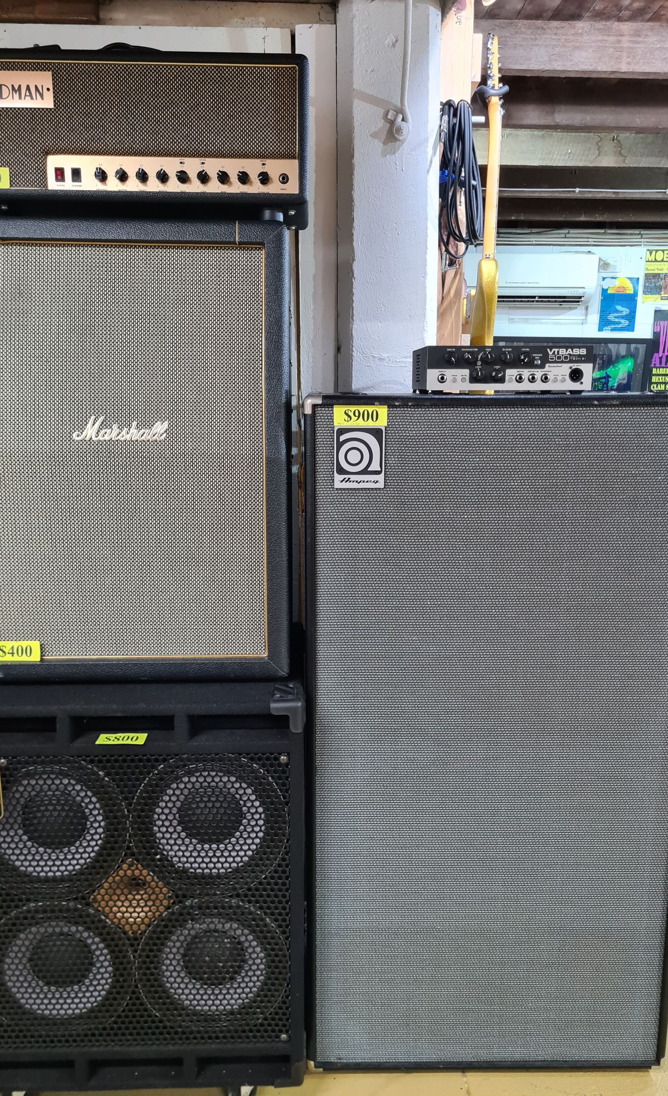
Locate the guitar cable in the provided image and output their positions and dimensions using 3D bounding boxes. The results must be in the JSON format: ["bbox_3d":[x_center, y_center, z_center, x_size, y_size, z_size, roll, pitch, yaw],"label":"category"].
[{"bbox_3d":[0.304,-0.883,1.974,0.113,0.364,0.085,0,11,0],"label":"guitar cable"}]

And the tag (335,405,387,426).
[{"bbox_3d":[0.042,-0.209,1.301,0.084,0.032,0.004,0,11,0],"label":"tag"}]

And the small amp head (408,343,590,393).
[{"bbox_3d":[0.287,-0.312,1.464,0.270,0.080,0.243,0,11,0],"label":"small amp head"}]

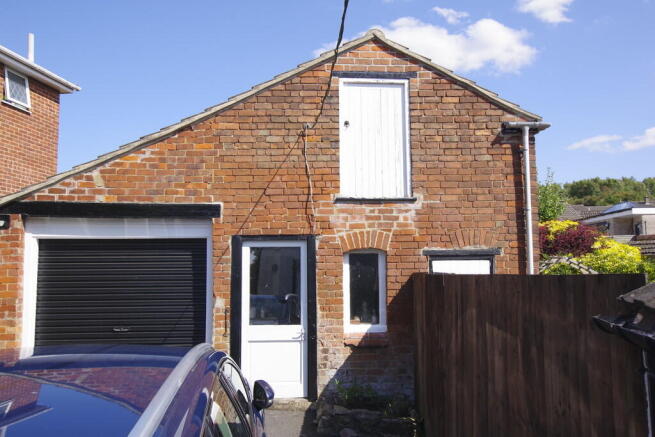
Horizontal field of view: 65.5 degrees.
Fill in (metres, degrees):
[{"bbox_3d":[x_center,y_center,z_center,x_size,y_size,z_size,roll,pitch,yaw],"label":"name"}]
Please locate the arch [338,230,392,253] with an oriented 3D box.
[{"bbox_3d":[0.476,0.286,6.550,0.670,0.266,0.120,0,-5,-4],"label":"arch"}]

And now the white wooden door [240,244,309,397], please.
[{"bbox_3d":[-0.668,1.255,6.419,0.848,1.978,0.080,0,-5,-4],"label":"white wooden door"}]

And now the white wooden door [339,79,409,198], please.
[{"bbox_3d":[0.617,-1.052,6.668,0.921,1.593,0.100,0,-5,-4],"label":"white wooden door"}]

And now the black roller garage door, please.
[{"bbox_3d":[-2.577,1.300,6.334,2.125,2.113,0.080,0,-5,-4],"label":"black roller garage door"}]

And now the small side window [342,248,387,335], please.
[{"bbox_3d":[0.479,0.929,6.499,0.546,1.055,0.100,0,-5,-4],"label":"small side window"}]

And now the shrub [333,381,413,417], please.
[{"bbox_3d":[0.540,2.157,6.104,0.959,0.443,0.450,0,-5,-4],"label":"shrub"}]

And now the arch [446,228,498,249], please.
[{"bbox_3d":[1.886,0.264,6.650,0.645,0.257,0.120,0,-5,-4],"label":"arch"}]

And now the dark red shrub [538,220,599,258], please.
[{"bbox_3d":[7.410,1.014,15.668,2.126,1.916,2.100,0,-5,-4],"label":"dark red shrub"}]

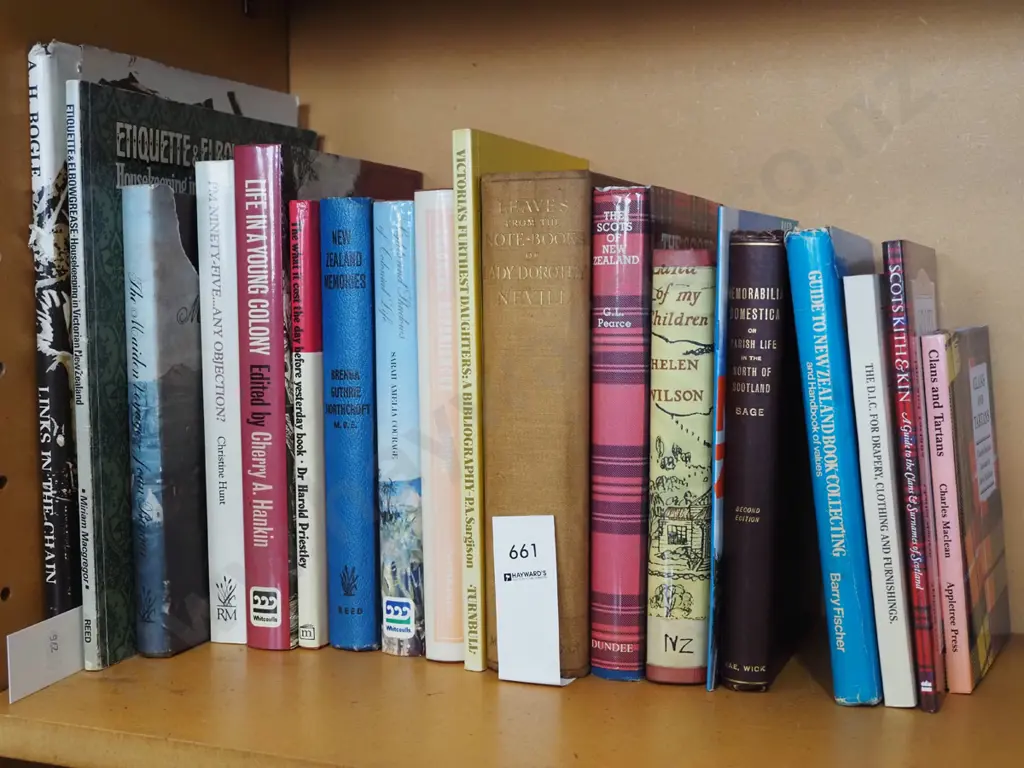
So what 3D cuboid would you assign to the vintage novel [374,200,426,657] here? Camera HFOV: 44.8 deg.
[{"bbox_3d":[-0.026,0.018,0.664,0.024,0.221,0.145,1,5,22],"label":"vintage novel"}]

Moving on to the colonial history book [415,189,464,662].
[{"bbox_3d":[-0.005,0.016,0.654,0.024,0.225,0.145,1,5,23],"label":"colonial history book"}]

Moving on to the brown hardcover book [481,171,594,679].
[{"bbox_3d":[0.041,0.015,0.629,0.051,0.230,0.152,1,5,23],"label":"brown hardcover book"}]

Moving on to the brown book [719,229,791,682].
[{"bbox_3d":[0.133,0.031,0.615,0.024,0.204,0.137,2,5,22],"label":"brown book"}]

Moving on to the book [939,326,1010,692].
[{"bbox_3d":[0.215,0.053,0.581,0.011,0.157,0.097,-4,2,31],"label":"book"}]

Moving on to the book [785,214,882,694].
[{"bbox_3d":[0.166,0.031,0.602,0.021,0.204,0.149,-6,2,23],"label":"book"}]

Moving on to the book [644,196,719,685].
[{"bbox_3d":[0.100,0.032,0.609,0.029,0.200,0.132,2,5,22],"label":"book"}]

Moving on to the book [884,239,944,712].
[{"bbox_3d":[0.196,0.035,0.586,0.010,0.200,0.131,-4,2,25],"label":"book"}]

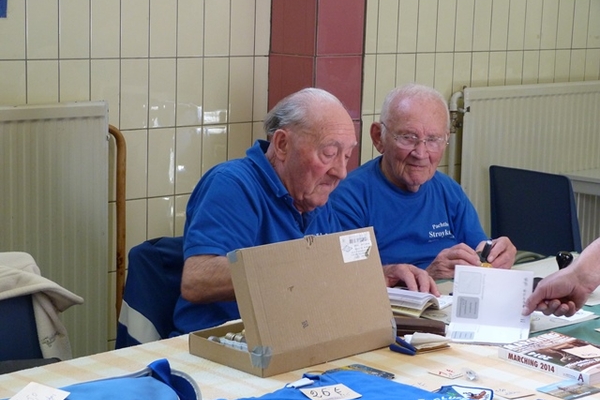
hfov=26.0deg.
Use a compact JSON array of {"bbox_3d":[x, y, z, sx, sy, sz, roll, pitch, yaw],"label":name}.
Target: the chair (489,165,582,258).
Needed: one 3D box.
[{"bbox_3d":[0.849,0.292,4.331,0.440,0.820,0.490,11,14,43],"label":"chair"}]

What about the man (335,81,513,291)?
[{"bbox_3d":[0.300,0.322,3.029,0.520,1.170,0.700,-5,12,-35],"label":"man"}]

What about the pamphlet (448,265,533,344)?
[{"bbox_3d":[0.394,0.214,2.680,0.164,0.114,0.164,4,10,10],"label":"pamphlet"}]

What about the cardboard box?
[{"bbox_3d":[-0.007,0.164,2.314,0.330,0.207,0.190,-8,14,-44],"label":"cardboard box"}]

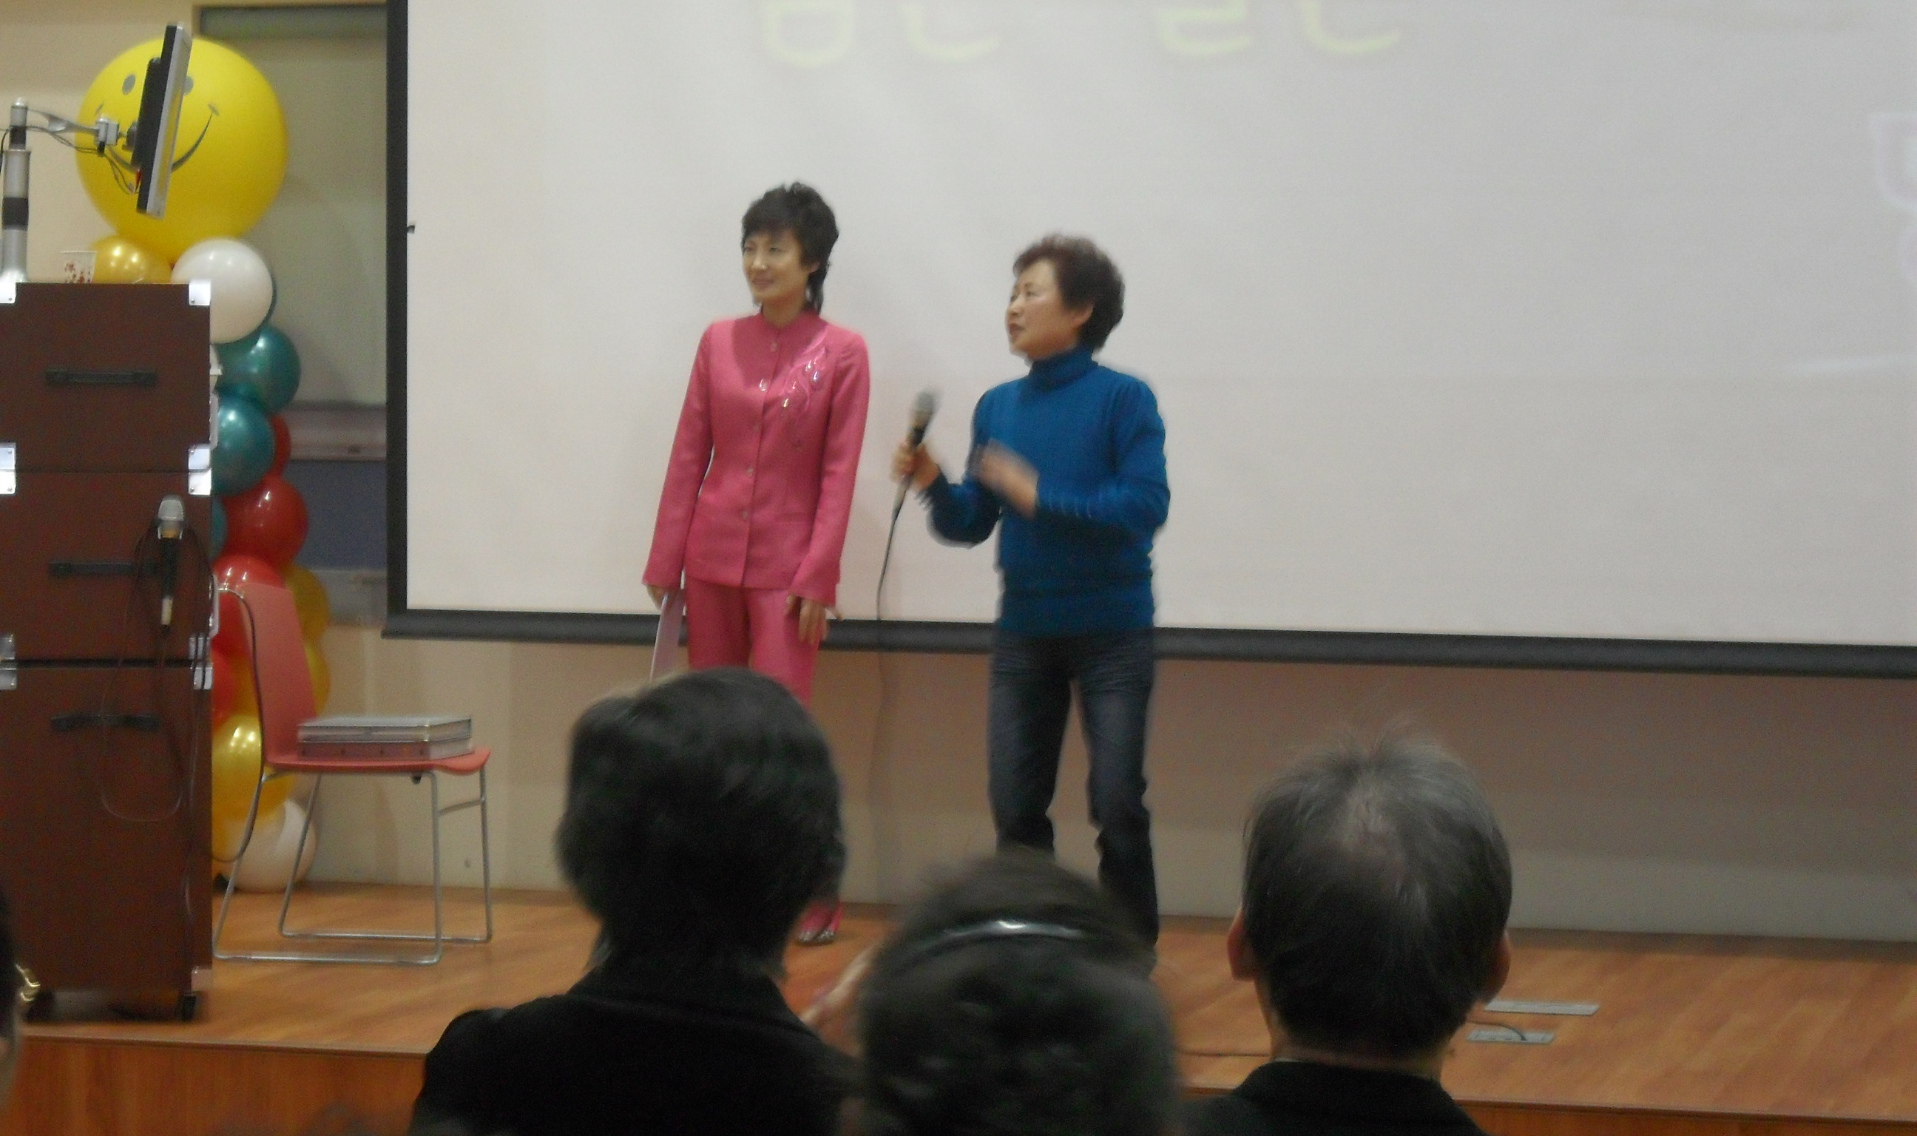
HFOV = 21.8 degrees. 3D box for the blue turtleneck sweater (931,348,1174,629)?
[{"bbox_3d":[0.195,-0.166,10.720,0.460,0.630,0.360,2,3,38],"label":"blue turtleneck sweater"}]

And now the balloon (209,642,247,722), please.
[{"bbox_3d":[-1.827,0.278,12.100,0.220,0.220,0.220,0,2,0],"label":"balloon"}]

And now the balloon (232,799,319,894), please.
[{"bbox_3d":[-1.670,0.672,12.120,0.230,0.230,0.230,0,2,0],"label":"balloon"}]

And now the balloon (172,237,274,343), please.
[{"bbox_3d":[-1.778,-0.672,12.050,0.245,0.250,0.245,0,2,0],"label":"balloon"}]

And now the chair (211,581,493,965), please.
[{"bbox_3d":[-1.301,0.432,10.812,0.520,0.800,0.480,1,2,7],"label":"chair"}]

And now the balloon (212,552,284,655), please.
[{"bbox_3d":[-1.732,0.088,11.920,0.245,0.250,0.245,0,2,-9],"label":"balloon"}]

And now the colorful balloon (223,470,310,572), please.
[{"bbox_3d":[-1.682,-0.110,12.050,0.235,0.240,0.235,0,2,-9],"label":"colorful balloon"}]

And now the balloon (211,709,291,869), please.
[{"bbox_3d":[-1.714,0.492,11.920,0.255,0.270,0.255,0,2,-9],"label":"balloon"}]

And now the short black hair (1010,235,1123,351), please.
[{"bbox_3d":[0.237,-0.593,10.750,0.250,0.250,0.210,-1,3,-35],"label":"short black hair"}]

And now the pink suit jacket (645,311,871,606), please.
[{"bbox_3d":[-0.455,-0.246,11.300,0.470,0.670,0.270,1,2,15],"label":"pink suit jacket"}]

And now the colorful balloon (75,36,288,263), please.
[{"bbox_3d":[-1.875,-1.010,12.020,0.515,0.540,0.510,1,2,6],"label":"colorful balloon"}]

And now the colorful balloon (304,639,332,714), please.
[{"bbox_3d":[-1.639,0.274,12.080,0.245,0.245,0.245,0,2,-9],"label":"colorful balloon"}]

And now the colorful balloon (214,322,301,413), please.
[{"bbox_3d":[-1.710,-0.484,12.150,0.220,0.225,0.220,0,2,0],"label":"colorful balloon"}]

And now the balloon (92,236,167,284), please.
[{"bbox_3d":[-1.994,-0.689,11.970,0.250,0.245,0.250,0,2,-9],"label":"balloon"}]

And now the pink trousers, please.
[{"bbox_3d":[-0.457,0.389,11.300,0.360,0.870,0.250,1,2,15],"label":"pink trousers"}]

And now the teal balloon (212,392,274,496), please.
[{"bbox_3d":[-1.755,-0.295,11.920,0.245,0.250,0.245,0,2,-9],"label":"teal balloon"}]

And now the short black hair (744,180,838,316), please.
[{"bbox_3d":[-0.375,-0.714,11.150,0.200,0.285,0.220,2,3,37],"label":"short black hair"}]

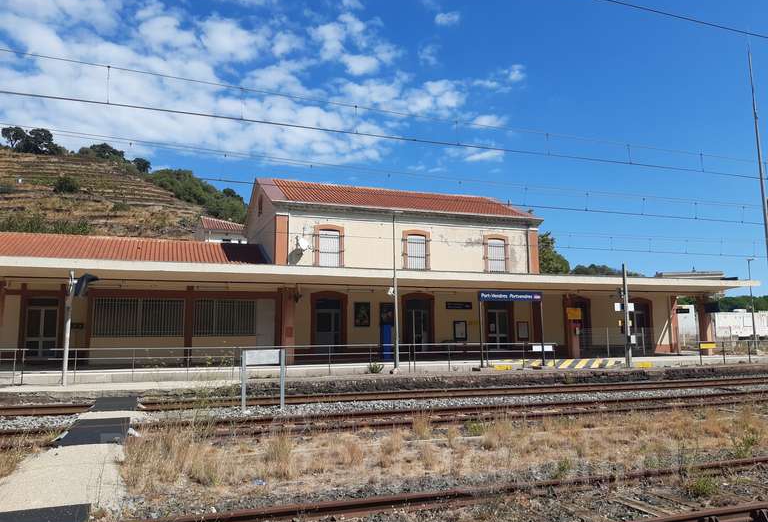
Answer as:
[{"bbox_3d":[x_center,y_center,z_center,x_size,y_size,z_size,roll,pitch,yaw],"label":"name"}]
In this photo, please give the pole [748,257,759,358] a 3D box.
[{"bbox_3d":[23.671,2.918,37.044,0.150,6.075,0.150,2,-7,-19],"label":"pole"}]

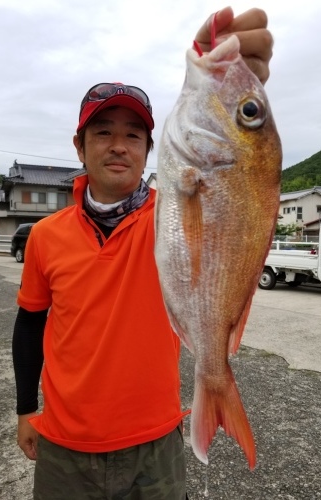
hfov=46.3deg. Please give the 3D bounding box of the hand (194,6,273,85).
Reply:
[{"bbox_3d":[0.089,-0.246,0.460,0.098,0.100,0.105,0,3,3],"label":"hand"}]

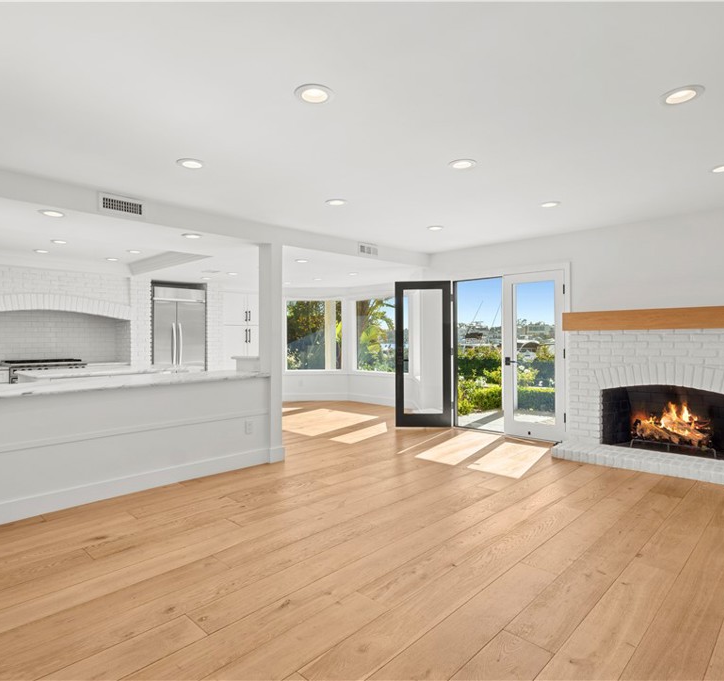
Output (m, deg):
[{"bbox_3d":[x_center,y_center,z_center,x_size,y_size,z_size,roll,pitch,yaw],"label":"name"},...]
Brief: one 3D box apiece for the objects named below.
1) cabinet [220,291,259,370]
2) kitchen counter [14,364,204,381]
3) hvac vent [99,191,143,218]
[{"bbox_3d":[-2.312,0.179,8.567,0.580,2.090,0.970,0,0,44],"label":"cabinet"},{"bbox_3d":[-2.843,0.363,5.321,0.695,0.060,1.800,0,0,44],"label":"kitchen counter"},{"bbox_3d":[-1.928,-1.085,3.674,0.030,0.150,0.360,0,0,44],"label":"hvac vent"}]

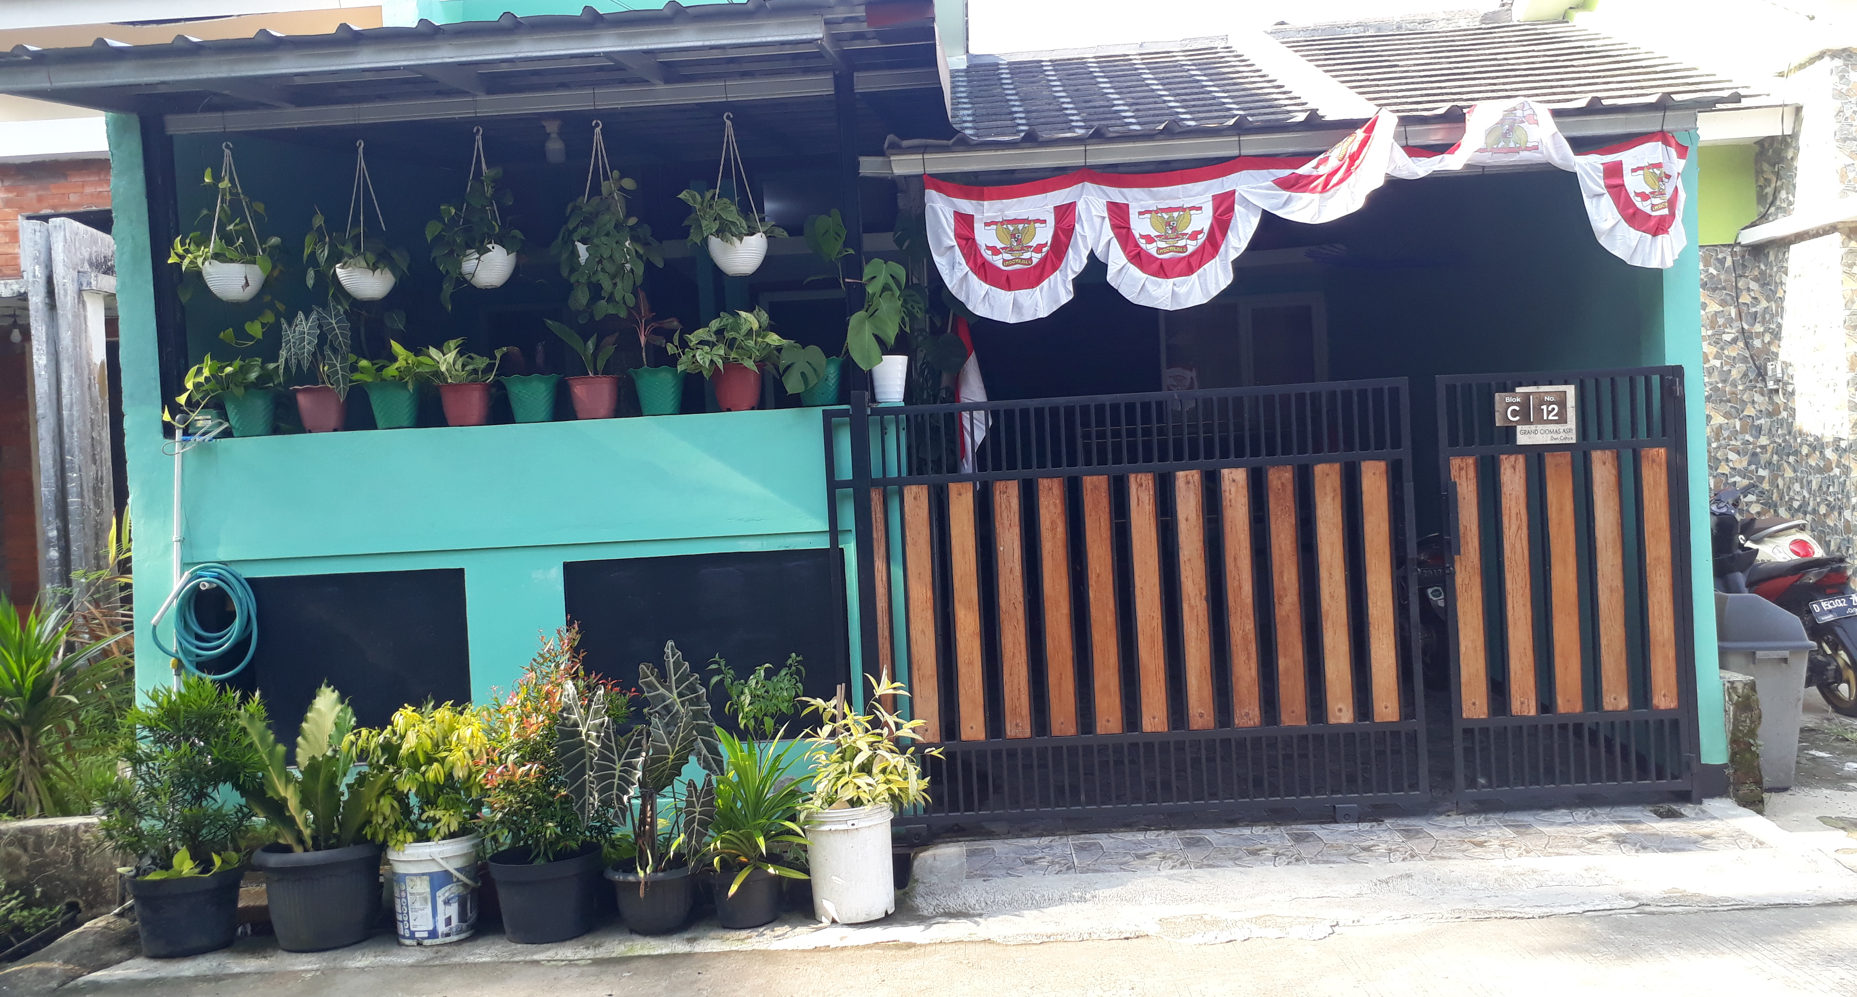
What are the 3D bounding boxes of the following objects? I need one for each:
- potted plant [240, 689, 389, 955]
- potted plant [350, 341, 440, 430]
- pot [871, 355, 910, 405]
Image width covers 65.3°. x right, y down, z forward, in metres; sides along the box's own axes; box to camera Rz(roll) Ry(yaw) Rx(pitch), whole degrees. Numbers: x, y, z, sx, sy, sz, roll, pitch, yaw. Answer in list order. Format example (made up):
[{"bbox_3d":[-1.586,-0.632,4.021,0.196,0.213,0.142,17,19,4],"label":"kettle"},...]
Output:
[{"bbox_3d":[-2.082,1.087,4.920,0.488,0.892,0.480,-3,0,3],"label":"potted plant"},{"bbox_3d":[-2.079,-0.440,5.632,0.344,0.338,0.290,-3,0,3],"label":"potted plant"},{"bbox_3d":[-0.147,-0.454,5.557,0.139,0.186,0.140,-3,0,0],"label":"pot"}]

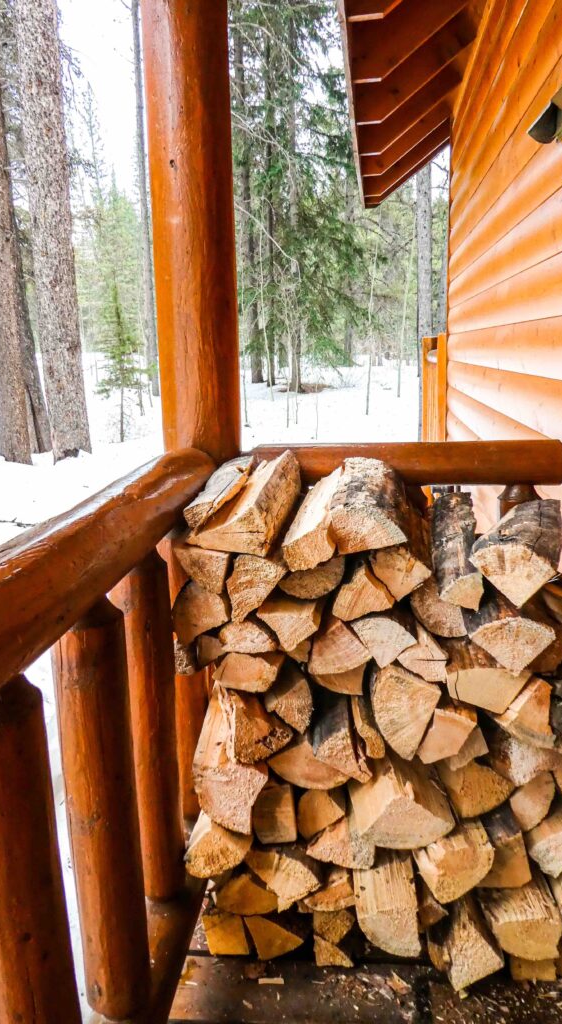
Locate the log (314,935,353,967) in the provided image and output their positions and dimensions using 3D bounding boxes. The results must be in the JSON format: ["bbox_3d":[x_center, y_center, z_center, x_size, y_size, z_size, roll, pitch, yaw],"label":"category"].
[{"bbox_3d":[0.120,0.750,1.476,0.070,0.069,0.400,0,13,7],"label":"log"}]

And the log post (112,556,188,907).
[{"bbox_3d":[-0.215,0.389,1.222,0.073,0.615,0.073,0,13,7],"label":"log post"}]

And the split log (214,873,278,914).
[{"bbox_3d":[-0.038,0.645,1.483,0.118,0.089,0.410,0,13,8],"label":"split log"}]

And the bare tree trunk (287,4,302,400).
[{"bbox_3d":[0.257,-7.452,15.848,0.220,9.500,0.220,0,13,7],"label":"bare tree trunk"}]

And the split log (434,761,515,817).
[{"bbox_3d":[0.374,0.448,1.468,0.130,0.116,0.420,0,13,7],"label":"split log"}]

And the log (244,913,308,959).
[{"bbox_3d":[0.016,0.718,1.476,0.117,0.101,0.410,0,13,8],"label":"log"}]

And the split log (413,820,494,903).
[{"bbox_3d":[0.313,0.558,1.377,0.131,0.110,0.410,0,13,8],"label":"split log"}]

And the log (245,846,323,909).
[{"bbox_3d":[0.024,0.600,1.415,0.109,0.119,0.380,-1,13,3],"label":"log"}]

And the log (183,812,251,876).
[{"bbox_3d":[-0.091,0.576,1.479,0.123,0.118,0.380,0,13,7],"label":"log"}]

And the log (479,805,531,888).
[{"bbox_3d":[0.394,0.541,1.364,0.093,0.099,0.380,0,13,7],"label":"log"}]

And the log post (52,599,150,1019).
[{"bbox_3d":[-0.238,0.433,0.998,0.088,0.639,0.088,2,13,7],"label":"log post"}]

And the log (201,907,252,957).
[{"bbox_3d":[-0.079,0.768,1.569,0.095,0.096,0.420,0,13,7],"label":"log"}]

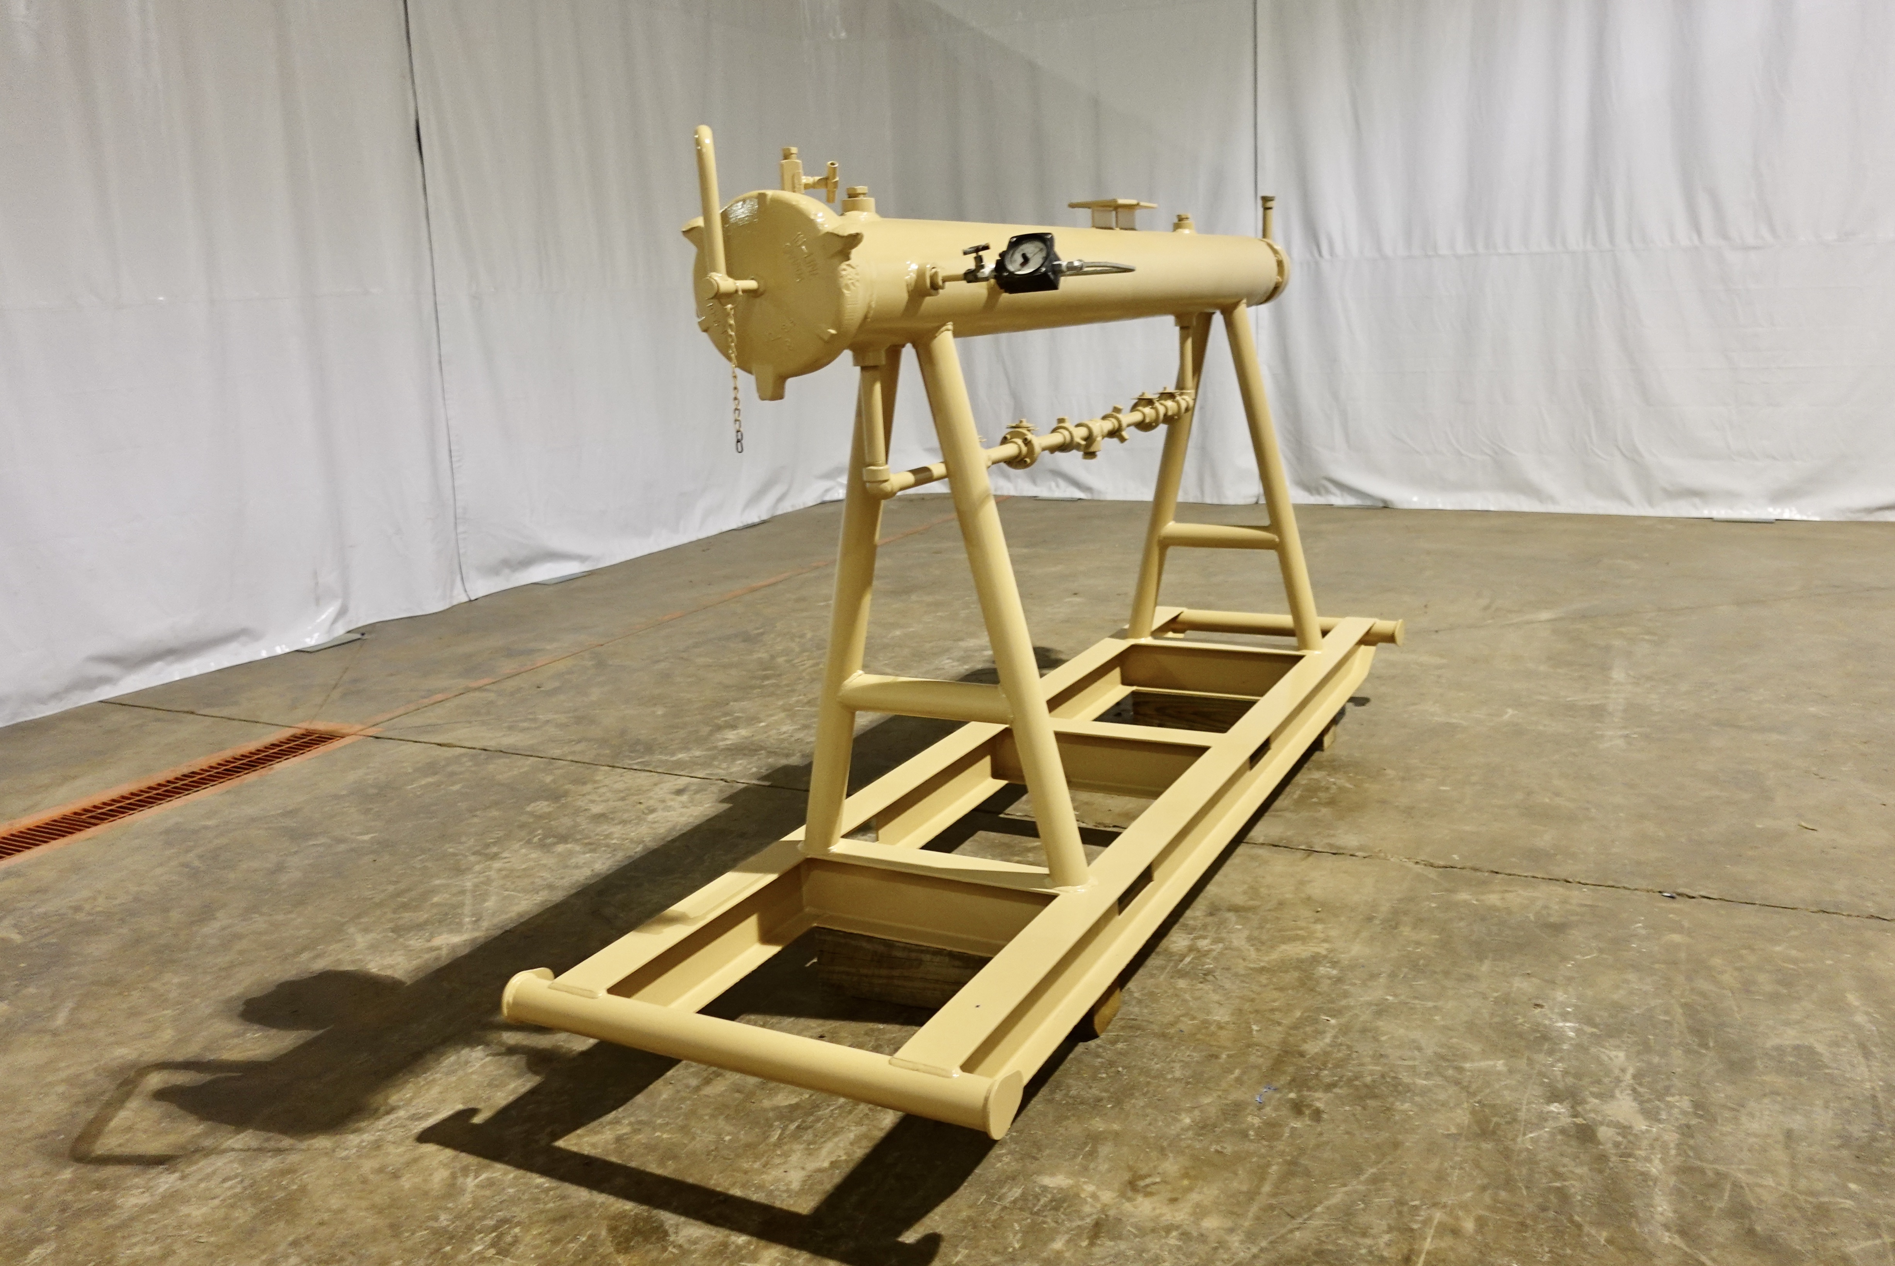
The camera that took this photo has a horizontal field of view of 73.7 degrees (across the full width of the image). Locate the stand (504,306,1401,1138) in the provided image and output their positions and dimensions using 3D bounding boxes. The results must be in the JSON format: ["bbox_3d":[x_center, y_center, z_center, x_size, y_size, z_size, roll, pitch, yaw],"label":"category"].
[{"bbox_3d":[0.482,-0.231,4.045,1.170,1.540,3.920,4,15,29],"label":"stand"}]

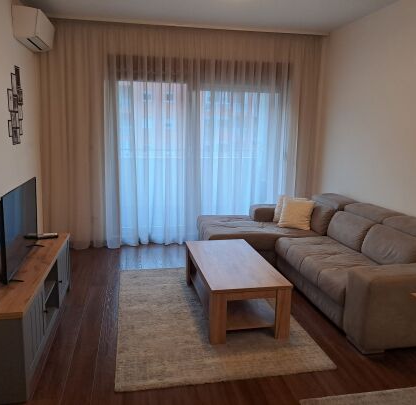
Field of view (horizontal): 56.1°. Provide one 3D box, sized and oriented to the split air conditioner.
[{"bbox_3d":[-1.718,-1.699,3.905,0.215,0.280,0.800,-1,10,-11],"label":"split air conditioner"}]

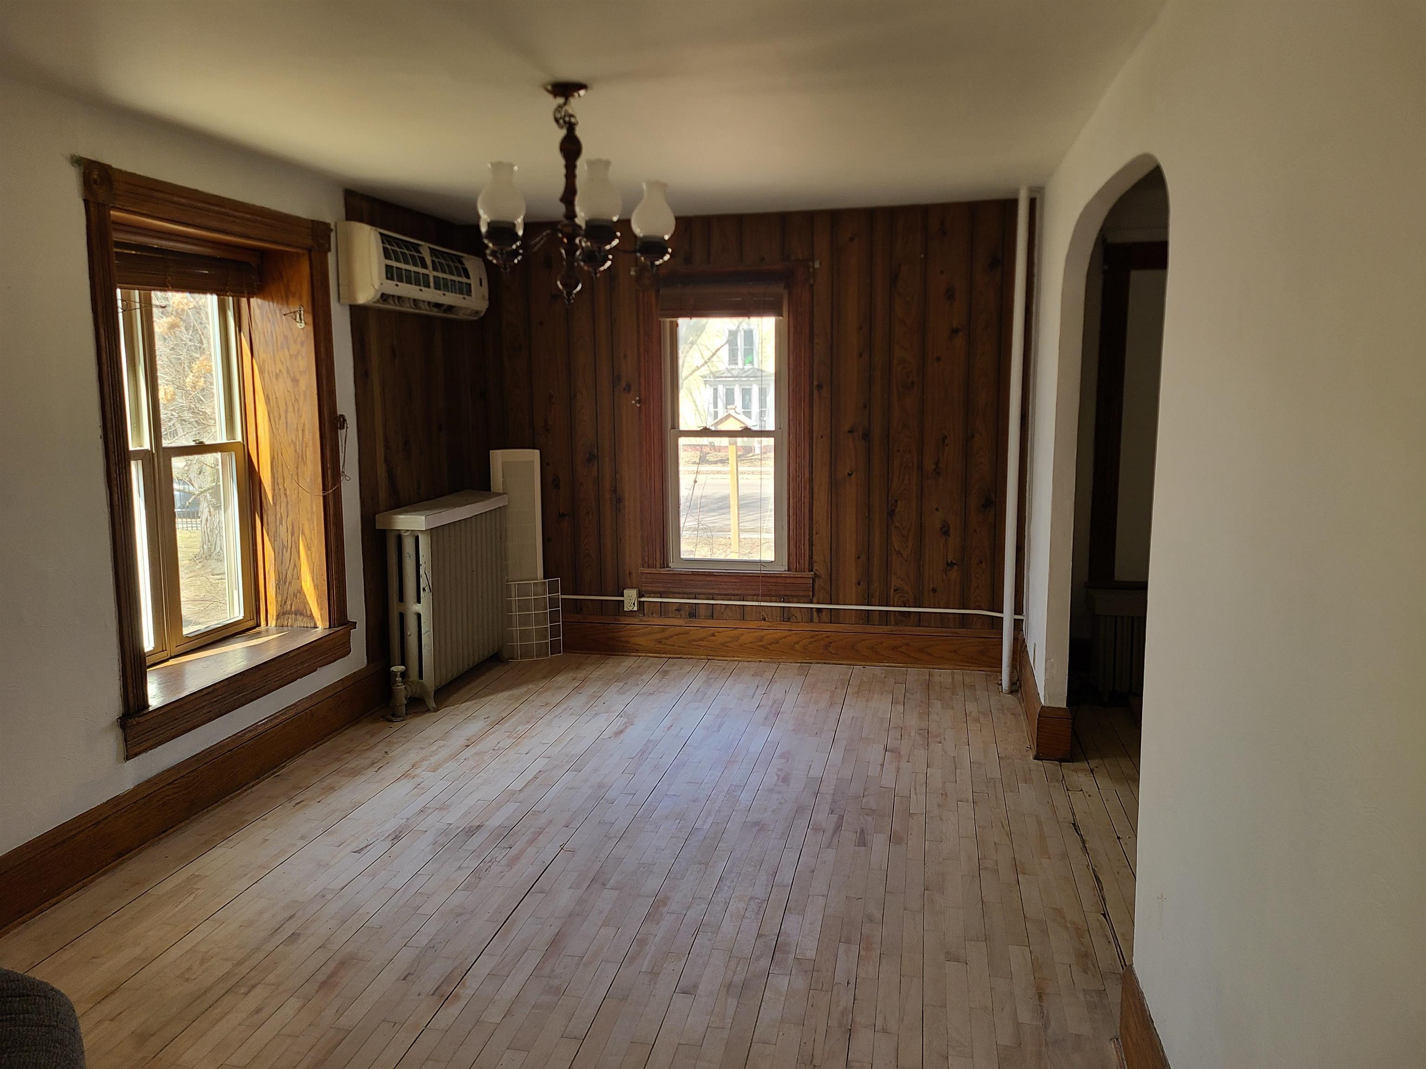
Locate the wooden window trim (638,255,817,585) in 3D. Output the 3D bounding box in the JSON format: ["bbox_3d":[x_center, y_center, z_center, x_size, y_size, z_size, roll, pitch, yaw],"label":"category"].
[{"bbox_3d":[0.077,-0.561,5.973,0.972,1.837,0.148,1,8,11],"label":"wooden window trim"}]

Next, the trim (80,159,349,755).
[{"bbox_3d":[-1.988,-0.306,4.150,0.404,1.928,1.454,1,8,11],"label":"trim"}]

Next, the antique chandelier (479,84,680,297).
[{"bbox_3d":[-0.431,-1.065,3.361,0.607,0.662,0.616,1,8,11],"label":"antique chandelier"}]

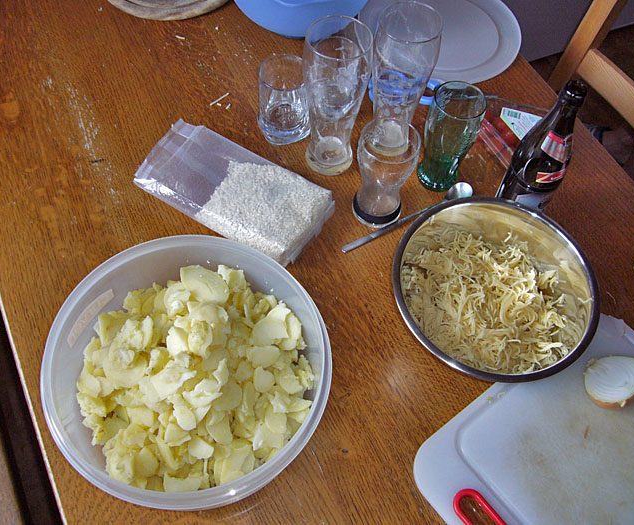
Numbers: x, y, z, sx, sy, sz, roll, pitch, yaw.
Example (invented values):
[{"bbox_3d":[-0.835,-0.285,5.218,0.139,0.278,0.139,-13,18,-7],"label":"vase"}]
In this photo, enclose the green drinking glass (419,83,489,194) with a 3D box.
[{"bbox_3d":[0.192,-0.179,0.826,0.071,0.153,0.071,6,59,0],"label":"green drinking glass"}]

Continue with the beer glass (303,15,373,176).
[{"bbox_3d":[0.024,-0.224,0.804,0.085,0.221,0.085,6,59,0],"label":"beer glass"}]

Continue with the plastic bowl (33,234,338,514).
[{"bbox_3d":[-0.131,0.130,0.634,0.291,0.130,0.291,2,59,-2],"label":"plastic bowl"}]

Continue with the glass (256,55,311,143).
[{"bbox_3d":[-0.048,-0.252,0.883,0.087,0.109,0.087,6,59,0],"label":"glass"}]

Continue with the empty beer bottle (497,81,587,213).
[{"bbox_3d":[0.297,-0.134,0.751,0.069,0.245,0.069,36,63,17],"label":"empty beer bottle"}]

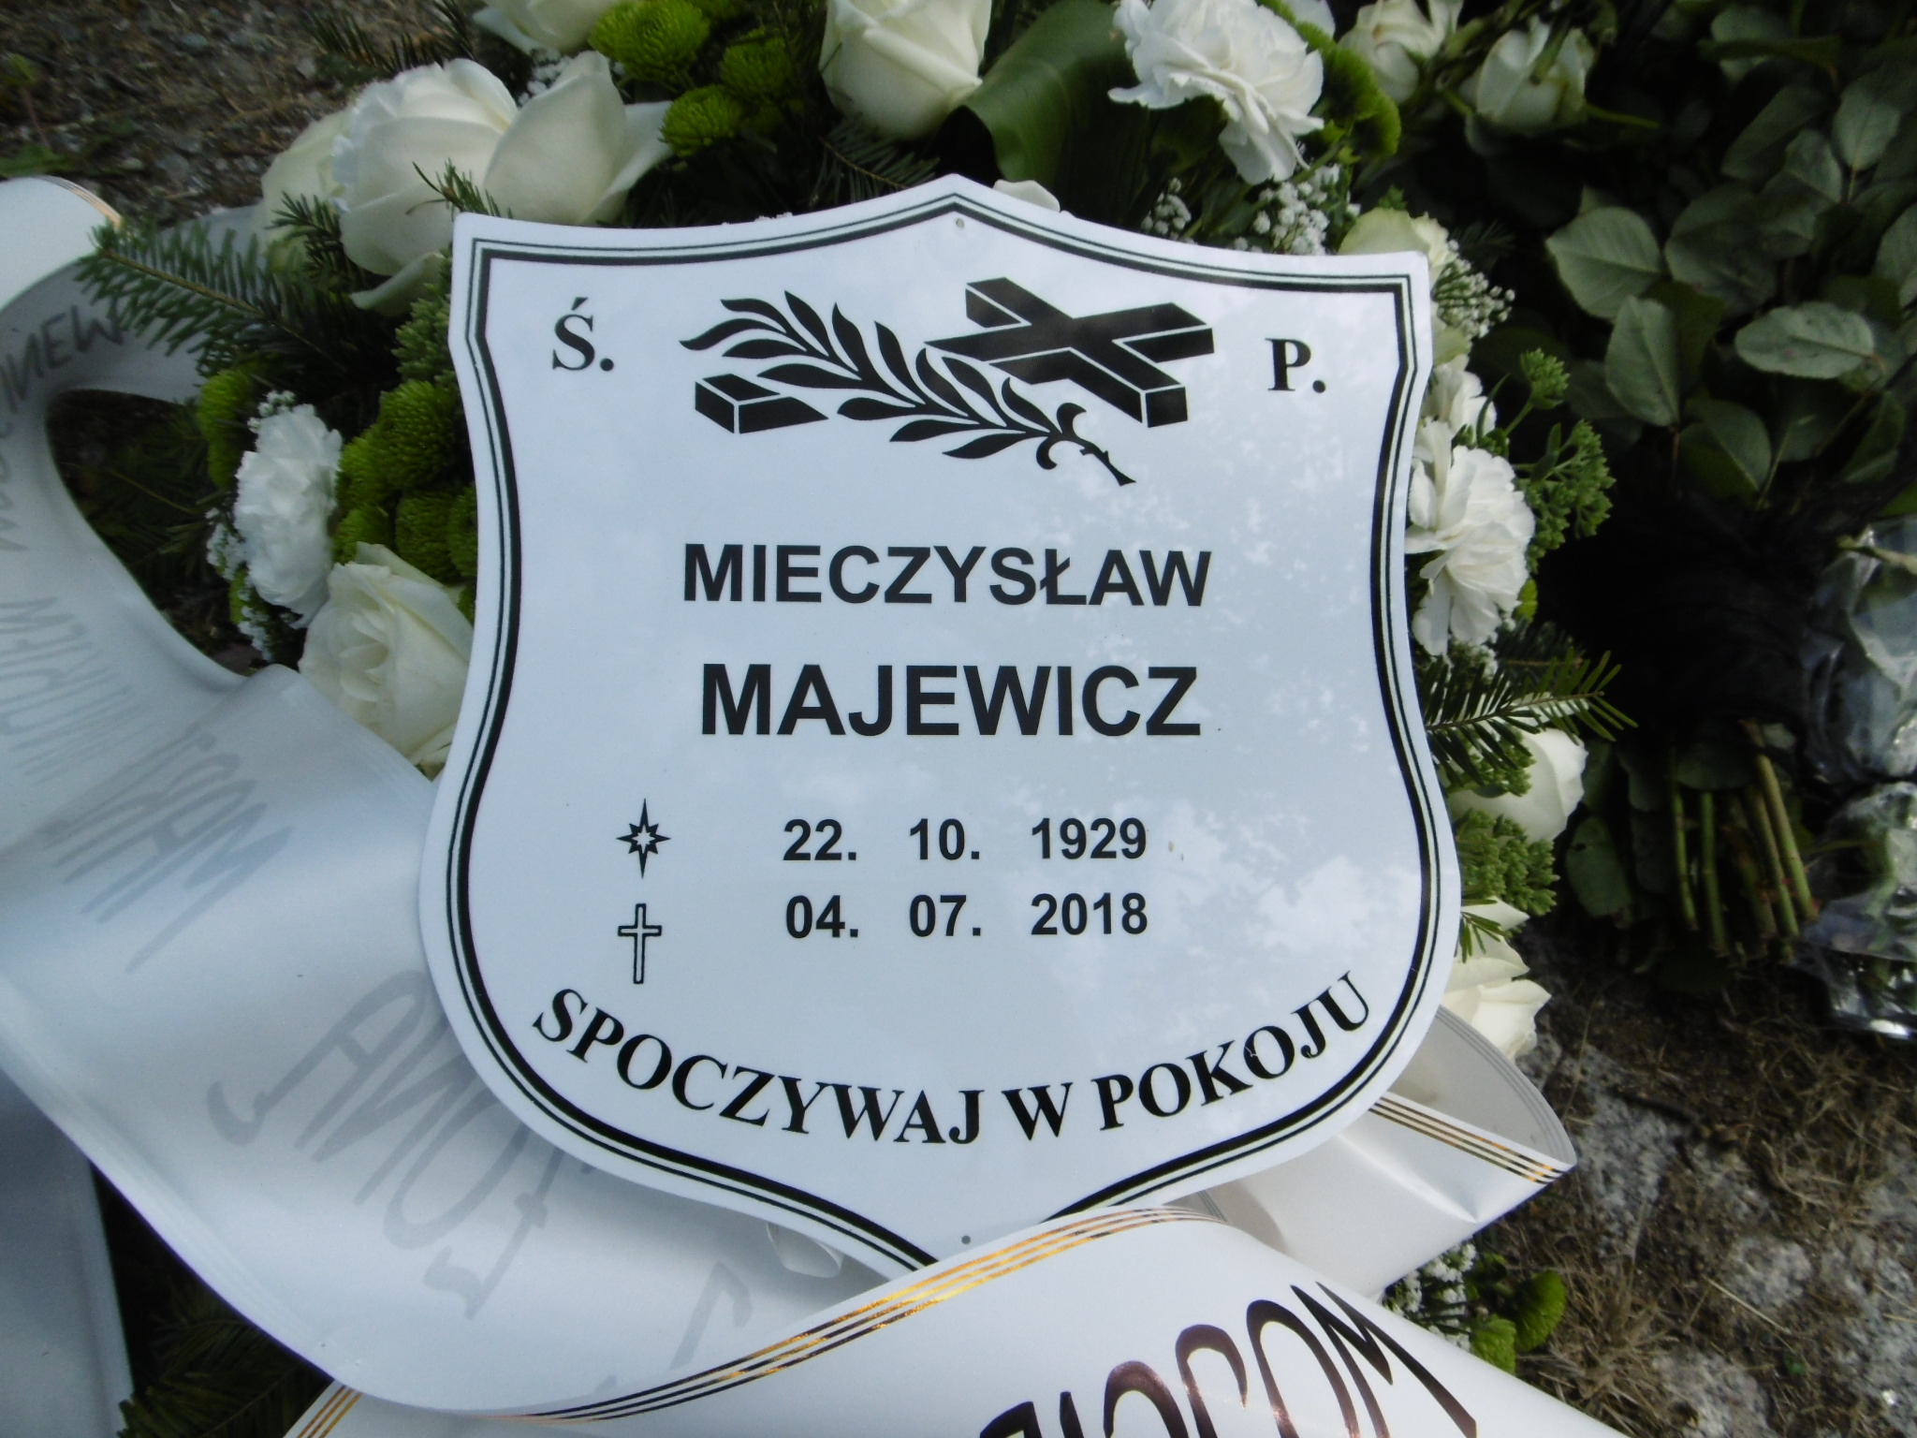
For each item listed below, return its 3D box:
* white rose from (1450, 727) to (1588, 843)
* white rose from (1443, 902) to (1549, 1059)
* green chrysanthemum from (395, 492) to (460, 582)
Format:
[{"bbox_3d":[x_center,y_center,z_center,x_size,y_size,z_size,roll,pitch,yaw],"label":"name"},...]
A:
[{"bbox_3d":[0.174,0.020,0.420,0.054,0.052,0.052,0,90,-37],"label":"white rose"},{"bbox_3d":[0.163,0.081,0.410,0.053,0.053,0.050,0,9,-30],"label":"white rose"},{"bbox_3d":[-0.173,-0.060,0.435,0.027,0.025,0.031,0,90,21],"label":"green chrysanthemum"}]

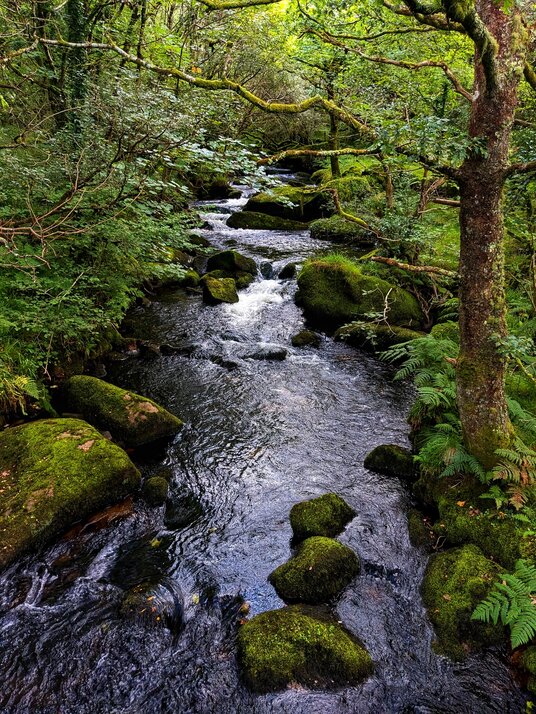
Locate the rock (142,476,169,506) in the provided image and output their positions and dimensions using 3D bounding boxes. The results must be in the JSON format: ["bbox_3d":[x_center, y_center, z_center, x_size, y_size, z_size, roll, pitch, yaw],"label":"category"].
[{"bbox_3d":[-1.044,1.234,5.151,0.228,0.259,0.205,0,21,0],"label":"rock"}]

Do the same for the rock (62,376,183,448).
[{"bbox_3d":[-1.644,0.539,6.176,1.485,0.515,0.817,12,25,28],"label":"rock"}]

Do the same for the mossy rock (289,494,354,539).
[{"bbox_3d":[0.474,1.358,4.836,0.552,0.304,0.414,0,21,0],"label":"mossy rock"}]

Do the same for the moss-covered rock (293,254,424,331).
[{"bbox_3d":[1.554,-1.143,9.335,2.128,1.026,1.490,0,22,0],"label":"moss-covered rock"}]

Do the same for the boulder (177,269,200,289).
[{"bbox_3d":[-1.754,-1.725,12.255,0.515,0.429,0.438,0,21,0],"label":"boulder"}]

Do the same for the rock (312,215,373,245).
[{"bbox_3d":[1.774,-3.042,13.217,1.507,0.639,1.055,0,22,0],"label":"rock"}]

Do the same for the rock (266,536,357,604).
[{"bbox_3d":[0.339,1.525,4.125,0.667,0.283,0.467,-6,23,-14],"label":"rock"}]

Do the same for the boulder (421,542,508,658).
[{"bbox_3d":[1.310,1.542,3.695,0.496,0.572,0.571,0,22,0],"label":"boulder"}]

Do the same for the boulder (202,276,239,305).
[{"bbox_3d":[-0.974,-1.362,11.382,0.730,0.542,0.620,0,21,0],"label":"boulder"}]

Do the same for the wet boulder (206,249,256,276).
[{"bbox_3d":[-0.731,-1.874,11.113,0.999,0.550,0.799,0,22,0],"label":"wet boulder"}]

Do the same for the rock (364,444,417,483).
[{"bbox_3d":[1.204,1.005,5.448,0.492,0.255,0.394,0,22,0],"label":"rock"}]

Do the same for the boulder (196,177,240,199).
[{"bbox_3d":[-1.905,-6.499,21.420,1.677,0.831,1.426,0,21,0],"label":"boulder"}]

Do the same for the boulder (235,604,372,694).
[{"bbox_3d":[0.234,1.838,3.600,0.879,0.367,0.492,0,21,0],"label":"boulder"}]

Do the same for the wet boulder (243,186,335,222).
[{"bbox_3d":[0.683,-4.874,17.805,2.873,1.079,2.155,0,21,0],"label":"wet boulder"}]

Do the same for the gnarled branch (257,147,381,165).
[{"bbox_3d":[0.408,-1.628,4.500,1.000,0.150,0.200,0,22,0],"label":"gnarled branch"}]

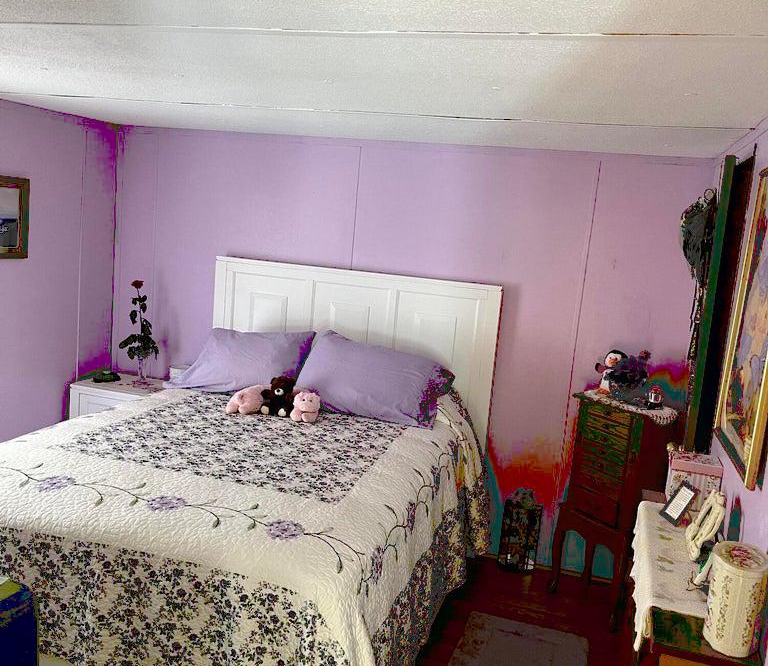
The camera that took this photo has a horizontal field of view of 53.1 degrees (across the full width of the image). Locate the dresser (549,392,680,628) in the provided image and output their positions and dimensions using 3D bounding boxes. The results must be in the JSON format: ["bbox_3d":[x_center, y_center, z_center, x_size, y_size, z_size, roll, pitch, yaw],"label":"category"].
[{"bbox_3d":[1.088,0.822,3.636,0.300,1.000,0.390,-1,11,-33],"label":"dresser"}]

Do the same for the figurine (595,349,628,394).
[{"bbox_3d":[1.111,0.194,3.732,0.170,0.208,0.115,13,12,40],"label":"figurine"}]

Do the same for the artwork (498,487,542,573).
[{"bbox_3d":[0.712,1.023,3.990,0.185,0.425,0.130,8,10,20],"label":"artwork"}]

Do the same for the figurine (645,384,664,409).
[{"bbox_3d":[1.258,0.293,3.520,0.076,0.108,0.072,12,11,36],"label":"figurine"}]

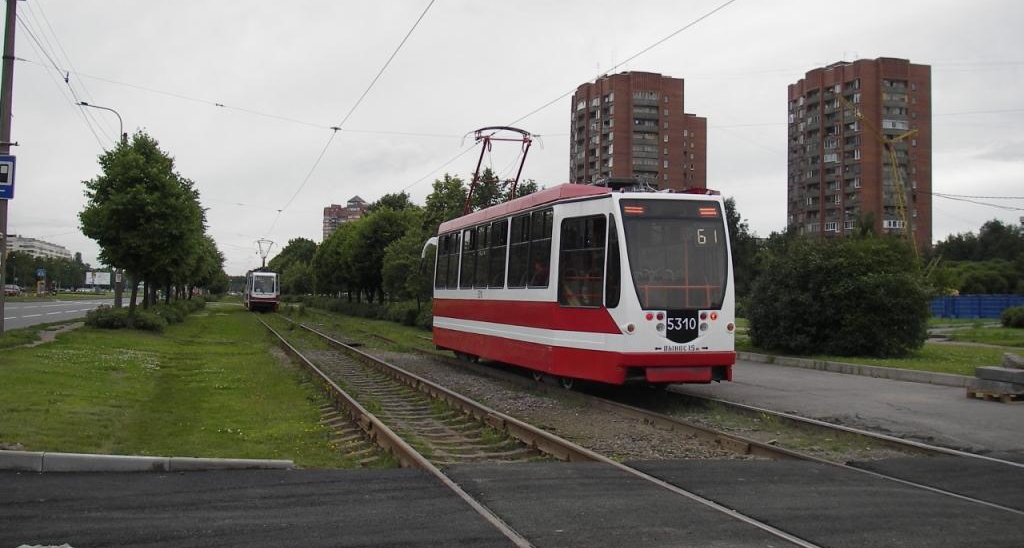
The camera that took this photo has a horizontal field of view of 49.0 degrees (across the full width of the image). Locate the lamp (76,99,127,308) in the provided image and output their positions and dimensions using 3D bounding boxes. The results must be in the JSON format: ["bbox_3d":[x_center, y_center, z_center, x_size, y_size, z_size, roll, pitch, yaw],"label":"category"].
[{"bbox_3d":[-20.899,-3.145,57.300,2.600,11.200,0.400,1,-1,-14],"label":"lamp"}]

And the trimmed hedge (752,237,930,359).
[{"bbox_3d":[8.714,0.529,30.000,4.600,3.150,4.300,1,-1,-14],"label":"trimmed hedge"}]

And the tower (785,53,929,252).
[{"bbox_3d":[74.883,-17.354,241.540,15.500,50.500,27.000,1,-1,-25],"label":"tower"}]

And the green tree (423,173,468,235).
[{"bbox_3d":[-3.846,-1.478,66.000,4.200,8.700,4.200,1,-1,-14],"label":"green tree"}]

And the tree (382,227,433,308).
[{"bbox_3d":[-4.807,0.180,56.000,3.700,4.900,3.700,1,-1,-14],"label":"tree"}]

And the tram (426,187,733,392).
[{"bbox_3d":[0.588,0.376,23.240,2.550,3.250,15.000,1,-1,-14],"label":"tram"}]

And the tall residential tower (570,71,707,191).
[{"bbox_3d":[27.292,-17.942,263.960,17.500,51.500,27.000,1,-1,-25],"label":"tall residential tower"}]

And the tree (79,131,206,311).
[{"bbox_3d":[-14.832,-1.700,45.000,5.000,7.900,5.000,1,-1,-14],"label":"tree"}]

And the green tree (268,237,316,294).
[{"bbox_3d":[-28.443,-0.025,145.000,6.200,8.800,6.200,1,-1,-14],"label":"green tree"}]

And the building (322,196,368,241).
[{"bbox_3d":[-87.804,-12.929,600.000,30.000,54.000,24.000,1,-1,-11],"label":"building"}]

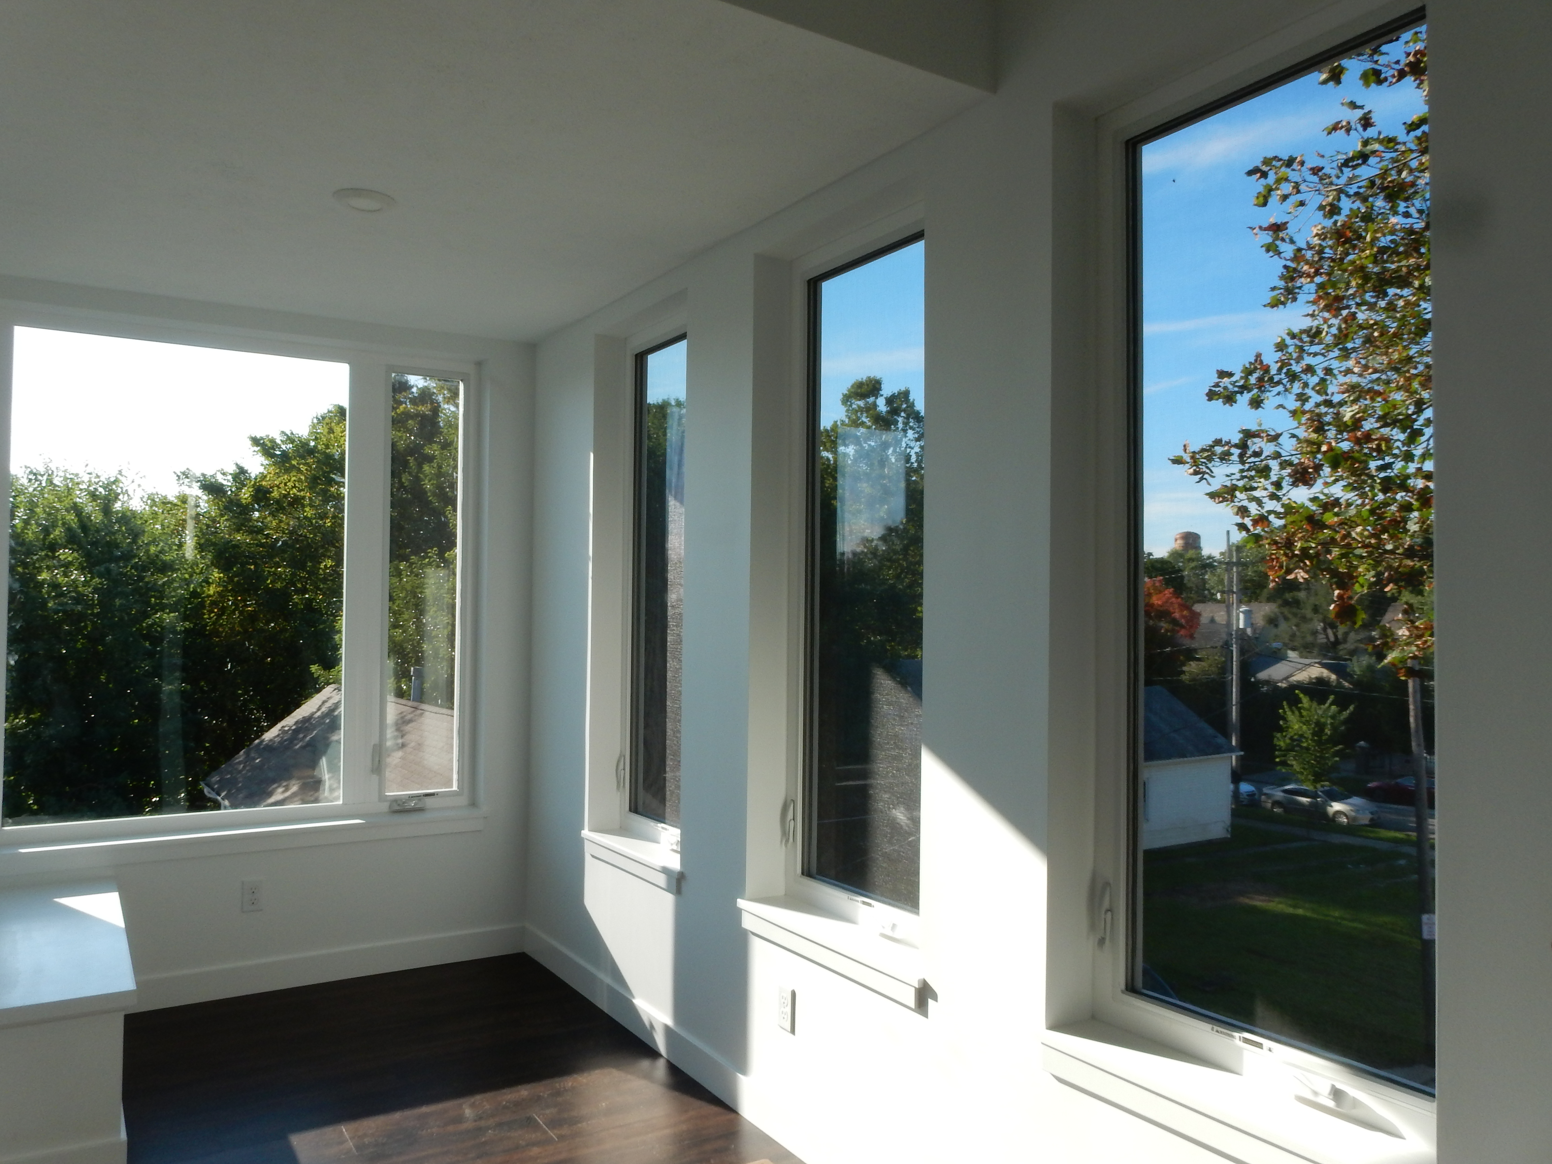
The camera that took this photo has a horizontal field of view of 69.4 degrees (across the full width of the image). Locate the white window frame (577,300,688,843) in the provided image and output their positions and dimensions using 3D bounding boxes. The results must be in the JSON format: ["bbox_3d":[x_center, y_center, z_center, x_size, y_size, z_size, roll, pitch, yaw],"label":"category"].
[{"bbox_3d":[-0.412,-0.008,3.872,0.175,1.830,0.737,2,-2,-32],"label":"white window frame"}]

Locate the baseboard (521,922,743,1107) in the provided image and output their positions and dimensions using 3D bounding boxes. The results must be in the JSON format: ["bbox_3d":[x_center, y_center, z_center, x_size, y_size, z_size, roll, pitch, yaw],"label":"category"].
[{"bbox_3d":[-0.559,1.447,3.856,0.017,0.123,1.792,2,-2,-32],"label":"baseboard"}]

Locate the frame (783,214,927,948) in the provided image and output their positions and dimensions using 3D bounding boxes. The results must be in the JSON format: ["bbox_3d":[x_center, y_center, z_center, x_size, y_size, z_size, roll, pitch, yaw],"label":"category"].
[{"bbox_3d":[0.267,-0.027,2.950,0.082,1.830,0.744,2,-2,-32],"label":"frame"}]

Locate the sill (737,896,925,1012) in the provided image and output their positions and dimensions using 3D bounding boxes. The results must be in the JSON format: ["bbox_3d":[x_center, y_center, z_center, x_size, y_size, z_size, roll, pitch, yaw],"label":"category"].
[{"bbox_3d":[0.161,0.921,2.856,0.160,0.079,0.812,2,-2,-32],"label":"sill"}]

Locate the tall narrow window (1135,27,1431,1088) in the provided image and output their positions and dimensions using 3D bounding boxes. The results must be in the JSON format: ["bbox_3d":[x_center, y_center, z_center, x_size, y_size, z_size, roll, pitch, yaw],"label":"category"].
[{"bbox_3d":[0.873,-0.045,1.989,0.062,1.700,0.603,2,-2,-32],"label":"tall narrow window"}]

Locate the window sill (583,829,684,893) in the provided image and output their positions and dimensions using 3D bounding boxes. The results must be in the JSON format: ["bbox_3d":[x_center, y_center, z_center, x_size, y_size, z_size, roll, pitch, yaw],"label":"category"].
[{"bbox_3d":[-0.455,0.941,3.822,0.160,0.076,0.795,2,-2,-32],"label":"window sill"}]

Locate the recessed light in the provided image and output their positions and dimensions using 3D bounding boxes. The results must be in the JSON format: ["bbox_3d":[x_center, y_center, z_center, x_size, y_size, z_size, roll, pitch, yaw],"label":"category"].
[{"bbox_3d":[-1.123,-1.025,3.039,0.167,0.028,0.167,2,-2,-32],"label":"recessed light"}]

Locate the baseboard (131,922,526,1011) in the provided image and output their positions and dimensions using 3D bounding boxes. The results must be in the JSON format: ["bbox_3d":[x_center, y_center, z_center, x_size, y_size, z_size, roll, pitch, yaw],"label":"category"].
[{"bbox_3d":[-1.629,1.446,4.228,1.421,0.123,0.017,2,-2,-32],"label":"baseboard"}]

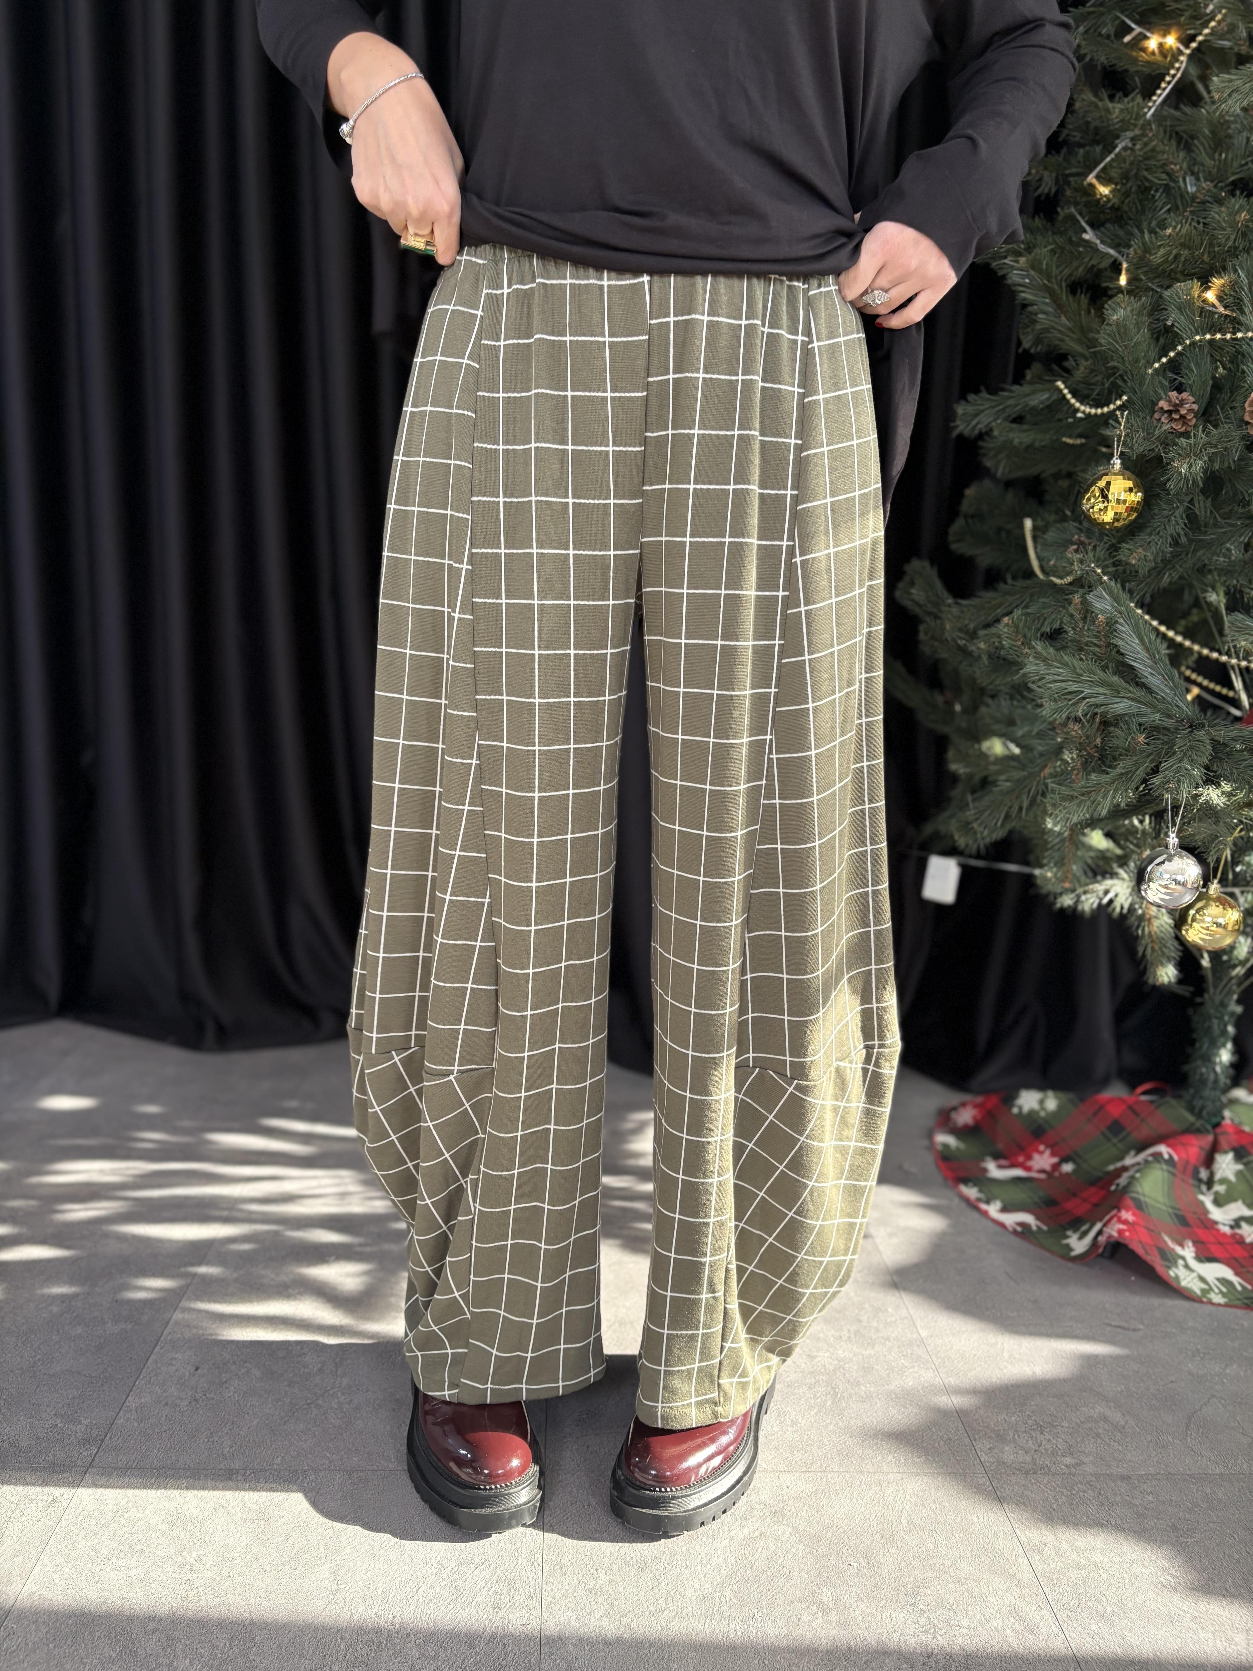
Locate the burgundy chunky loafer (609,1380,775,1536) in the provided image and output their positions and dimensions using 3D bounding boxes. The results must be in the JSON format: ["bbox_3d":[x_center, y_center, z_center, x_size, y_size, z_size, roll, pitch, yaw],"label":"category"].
[{"bbox_3d":[0.073,0.510,1.172,0.113,0.115,0.280,6,11,19],"label":"burgundy chunky loafer"}]

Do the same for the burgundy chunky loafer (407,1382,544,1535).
[{"bbox_3d":[-0.145,0.501,1.164,0.113,0.115,0.280,0,11,-14],"label":"burgundy chunky loafer"}]

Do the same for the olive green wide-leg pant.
[{"bbox_3d":[0.007,0.011,1.143,0.500,1.000,0.300,2,10,-3],"label":"olive green wide-leg pant"}]

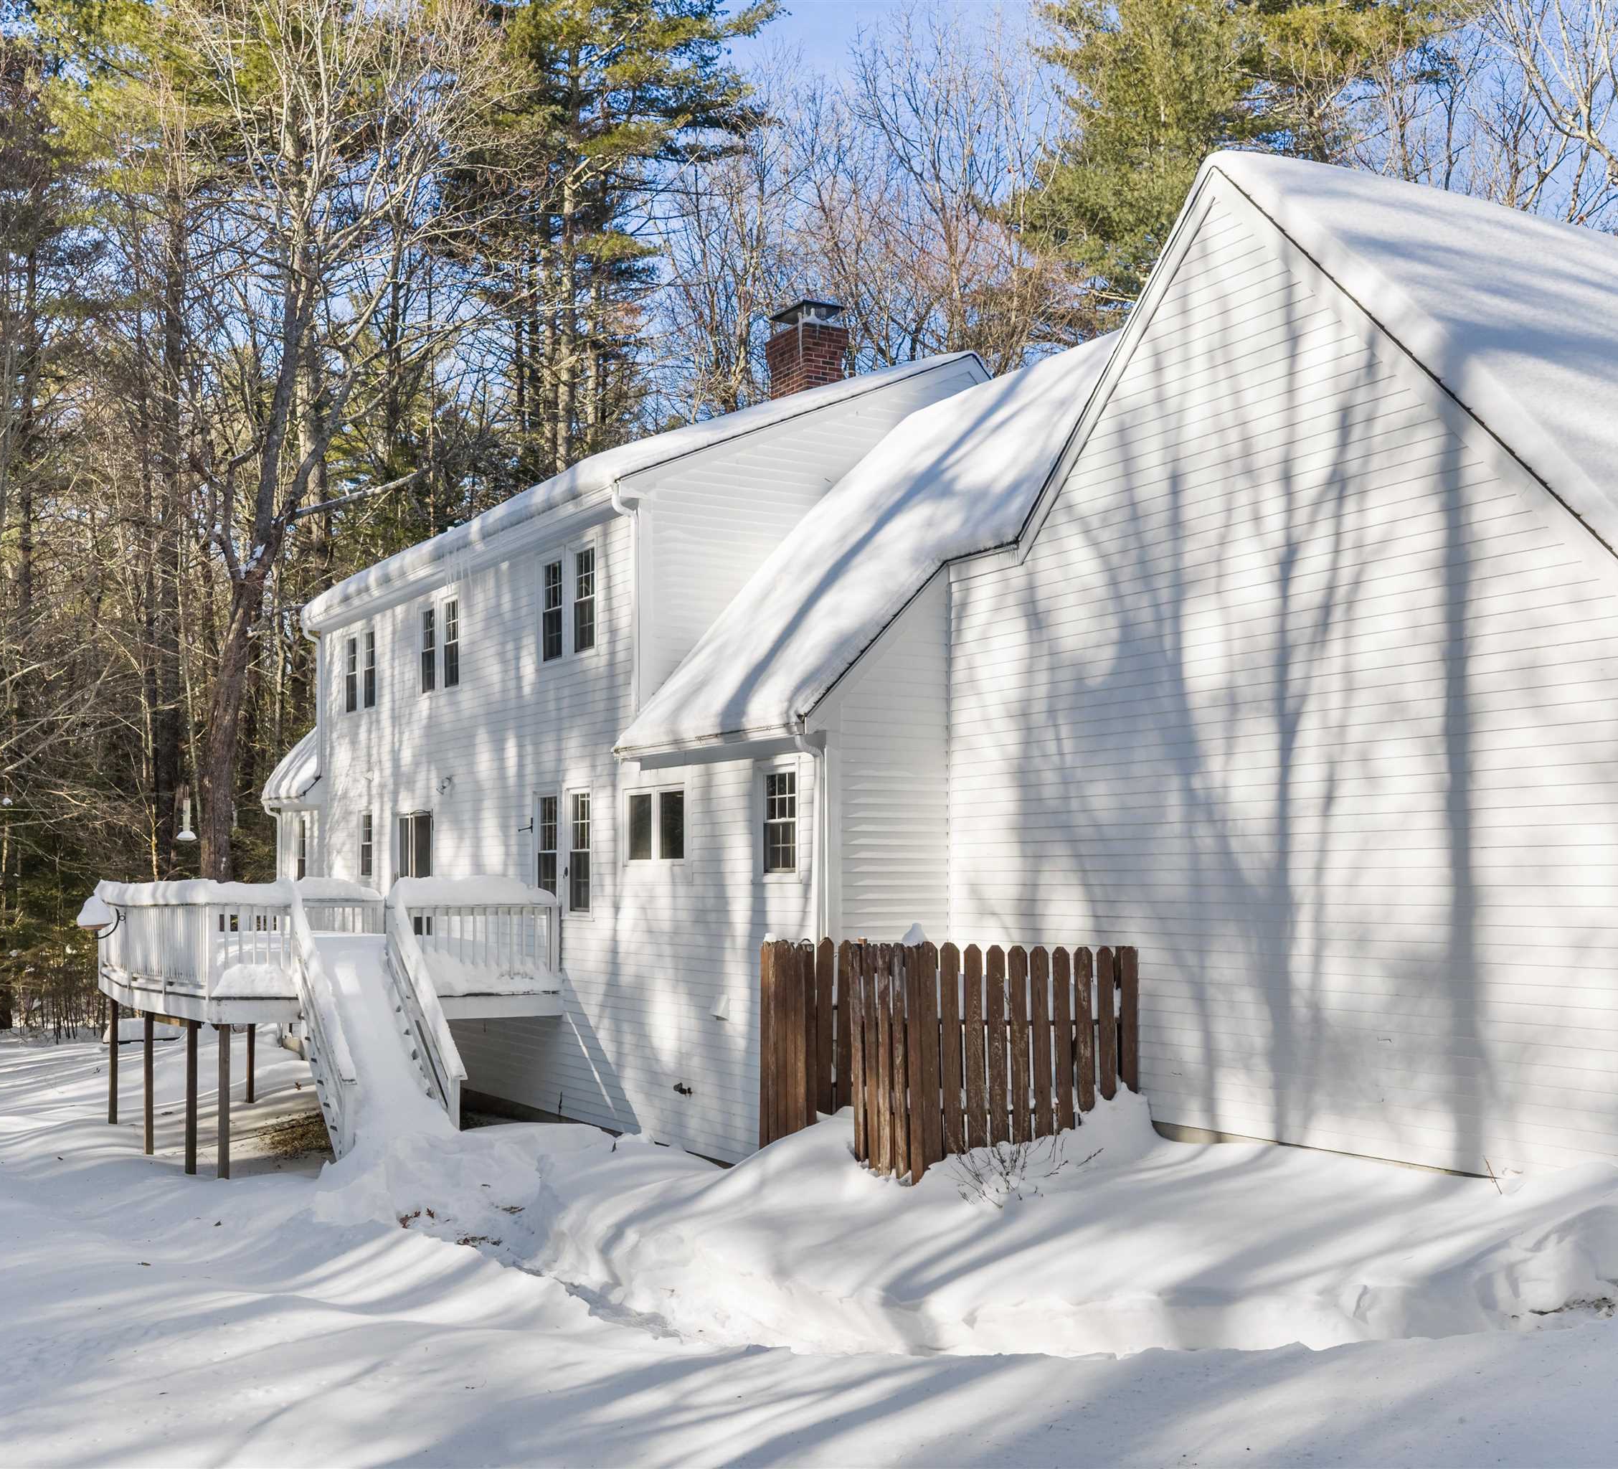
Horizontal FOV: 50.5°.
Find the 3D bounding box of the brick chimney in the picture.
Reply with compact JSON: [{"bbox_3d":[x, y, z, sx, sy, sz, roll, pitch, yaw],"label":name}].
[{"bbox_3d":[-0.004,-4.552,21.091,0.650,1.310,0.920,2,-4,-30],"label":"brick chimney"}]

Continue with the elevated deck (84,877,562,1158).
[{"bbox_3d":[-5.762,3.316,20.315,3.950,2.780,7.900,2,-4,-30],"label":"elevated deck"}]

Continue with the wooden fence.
[{"bbox_3d":[0.980,2.550,13.716,1.980,1.770,2.600,2,-4,-30],"label":"wooden fence"}]

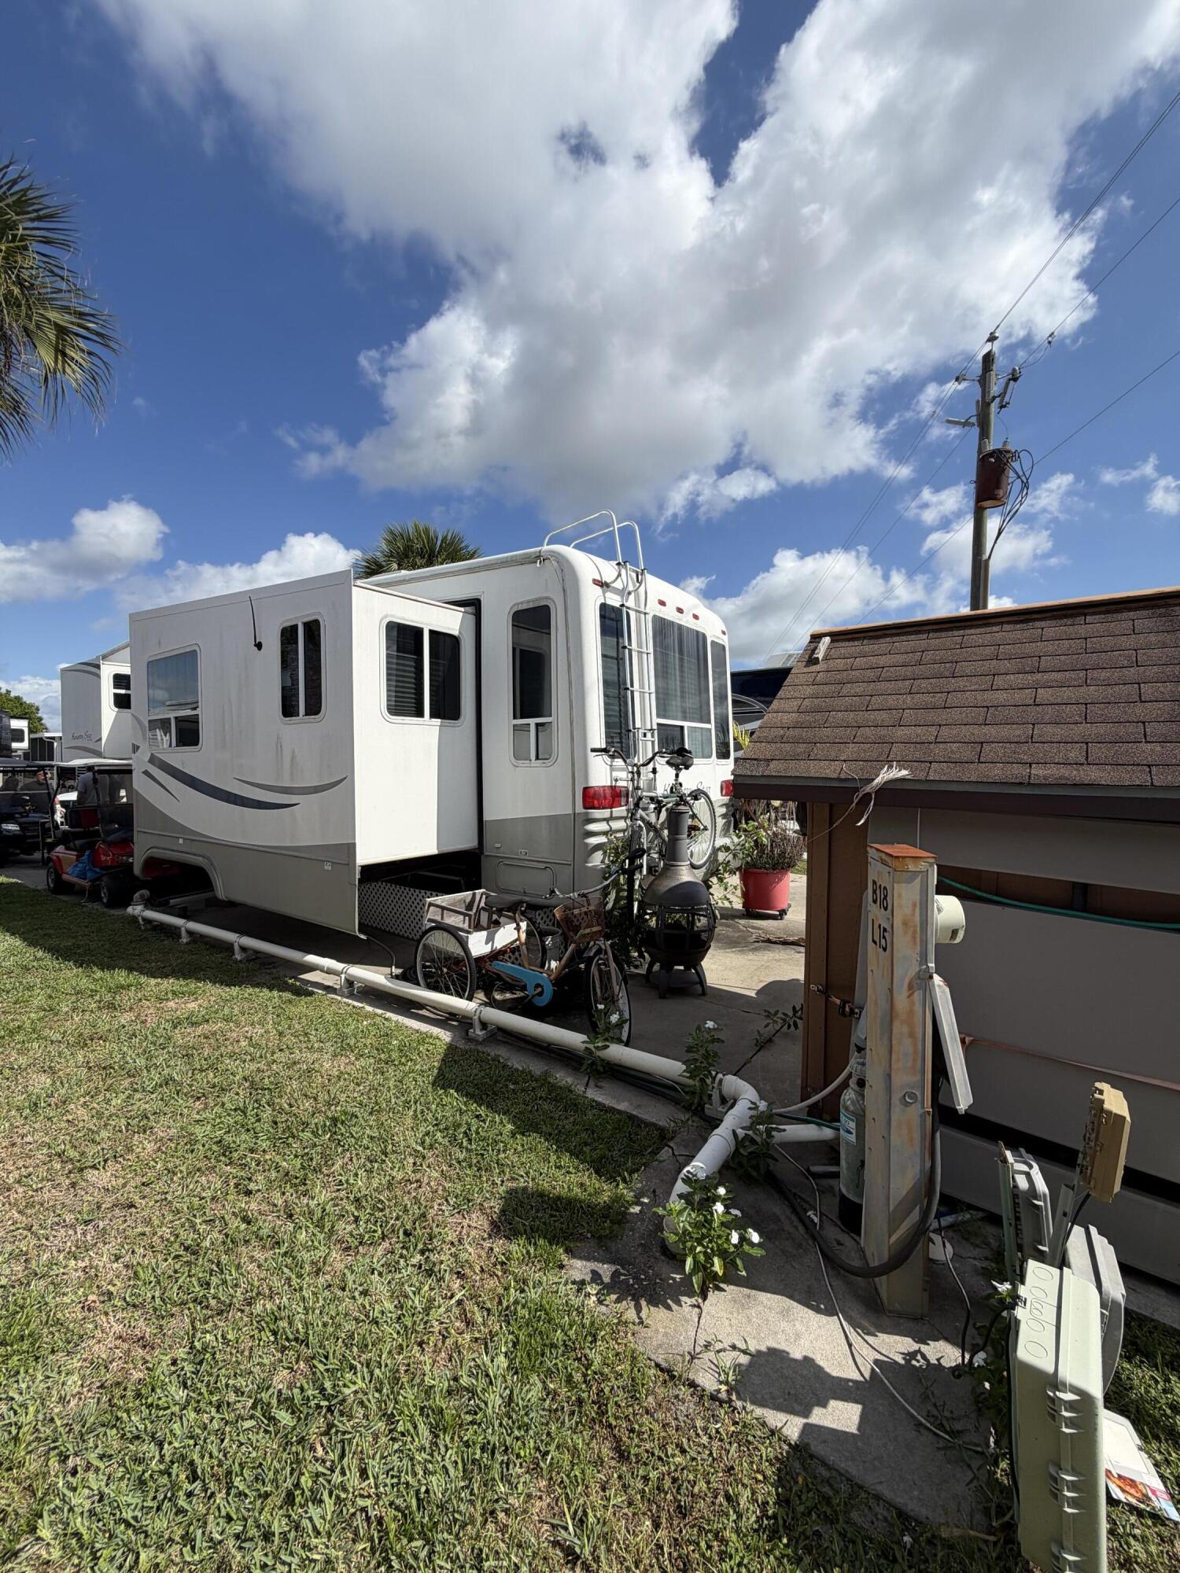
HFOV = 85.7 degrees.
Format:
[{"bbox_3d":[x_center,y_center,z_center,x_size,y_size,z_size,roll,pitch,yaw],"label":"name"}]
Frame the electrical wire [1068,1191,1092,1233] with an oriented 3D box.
[{"bbox_3d":[1.079,0.936,1.400,0.050,0.090,0.040,1,3,0],"label":"electrical wire"}]

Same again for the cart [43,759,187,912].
[{"bbox_3d":[-6.066,0.481,8.415,2.400,1.800,1.200,3,4,34],"label":"cart"}]

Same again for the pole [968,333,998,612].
[{"bbox_3d":[6.160,-2.865,10.101,0.260,8.318,0.260,2,3,31],"label":"pole"}]

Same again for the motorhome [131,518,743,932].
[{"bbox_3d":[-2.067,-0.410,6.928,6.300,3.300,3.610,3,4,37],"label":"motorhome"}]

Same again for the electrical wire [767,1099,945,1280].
[{"bbox_3d":[0.840,1.332,2.318,0.354,0.620,0.735,-1,4,-33],"label":"electrical wire"}]

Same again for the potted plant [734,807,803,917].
[{"bbox_3d":[2.000,0.815,7.156,0.740,1.180,0.740,1,3,16],"label":"potted plant"}]

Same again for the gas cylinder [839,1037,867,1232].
[{"bbox_3d":[1.037,1.300,2.386,0.180,0.680,0.180,2,3,24],"label":"gas cylinder"}]

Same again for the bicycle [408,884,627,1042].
[{"bbox_3d":[-0.267,1.054,4.155,1.750,0.960,0.770,3,4,35],"label":"bicycle"}]

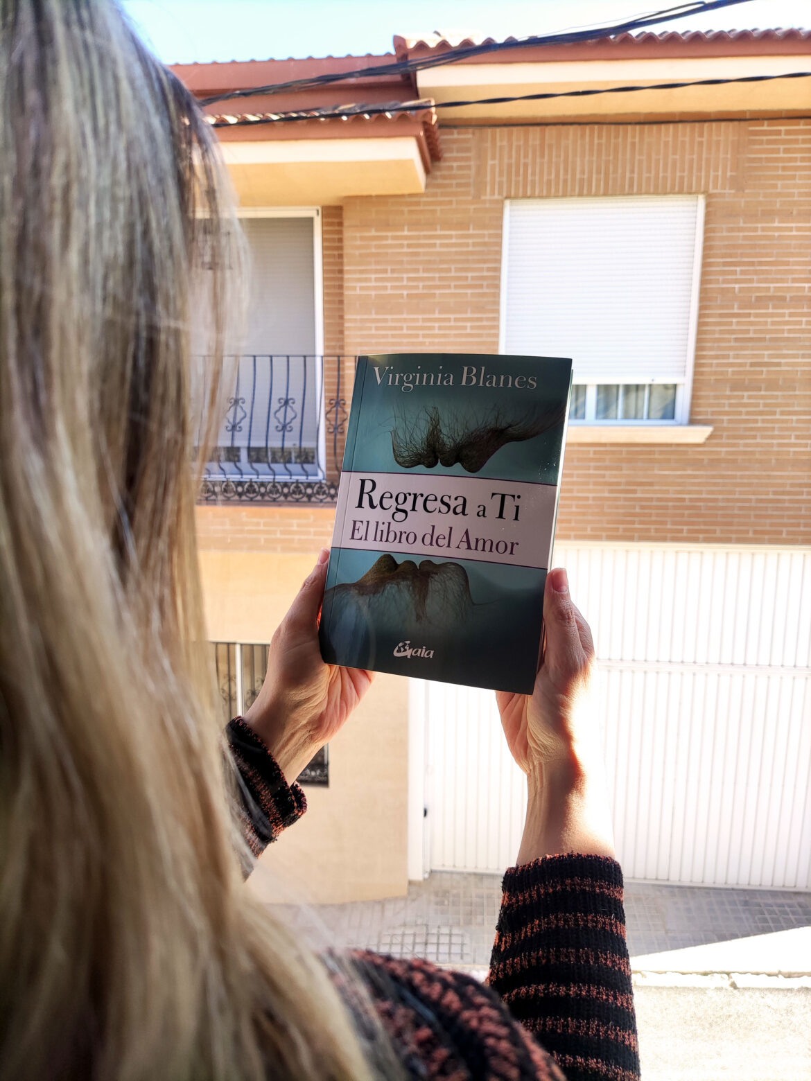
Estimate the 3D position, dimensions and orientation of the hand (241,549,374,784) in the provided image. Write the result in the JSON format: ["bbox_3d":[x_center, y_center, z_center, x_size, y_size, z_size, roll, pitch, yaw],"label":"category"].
[{"bbox_3d":[-0.055,0.079,0.538,0.082,0.155,0.075,29,-15,-10],"label":"hand"}]

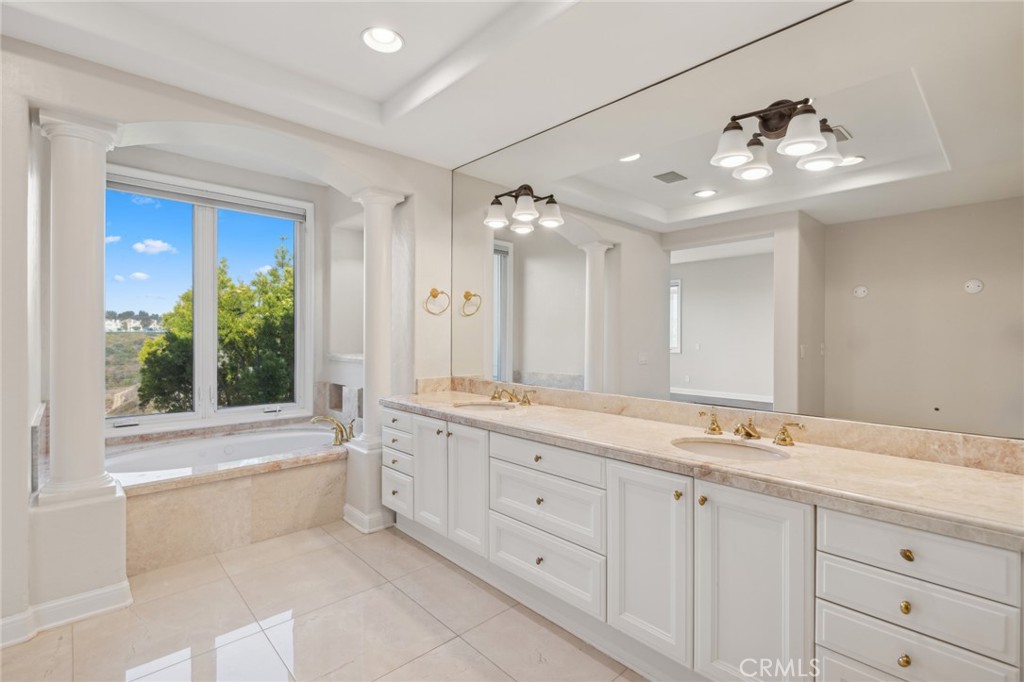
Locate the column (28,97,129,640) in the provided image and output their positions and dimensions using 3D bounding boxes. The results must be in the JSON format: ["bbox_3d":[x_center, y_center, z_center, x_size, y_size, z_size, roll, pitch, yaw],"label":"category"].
[{"bbox_3d":[-1.957,0.116,2.070,0.314,2.177,0.320,0,1,-44],"label":"column"}]

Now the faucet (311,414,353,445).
[{"bbox_3d":[-1.304,0.630,3.303,0.277,0.194,0.314,0,0,1],"label":"faucet"}]

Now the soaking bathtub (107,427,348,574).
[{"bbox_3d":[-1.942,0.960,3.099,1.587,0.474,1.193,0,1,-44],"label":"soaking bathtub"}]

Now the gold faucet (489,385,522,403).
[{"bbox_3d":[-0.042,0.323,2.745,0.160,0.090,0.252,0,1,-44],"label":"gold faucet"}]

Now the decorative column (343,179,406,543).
[{"bbox_3d":[-0.909,0.111,3.074,0.320,2.177,0.320,0,1,-44],"label":"decorative column"}]

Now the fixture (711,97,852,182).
[{"bbox_3d":[0.950,-0.798,1.695,0.203,0.252,0.396,0,1,-44],"label":"fixture"}]

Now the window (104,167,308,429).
[{"bbox_3d":[-2.359,-0.277,3.494,1.624,1.876,0.098,0,1,-44],"label":"window"}]

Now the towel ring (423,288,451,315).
[{"bbox_3d":[-0.516,-0.282,3.164,0.178,0.182,0.074,0,1,-44],"label":"towel ring"}]

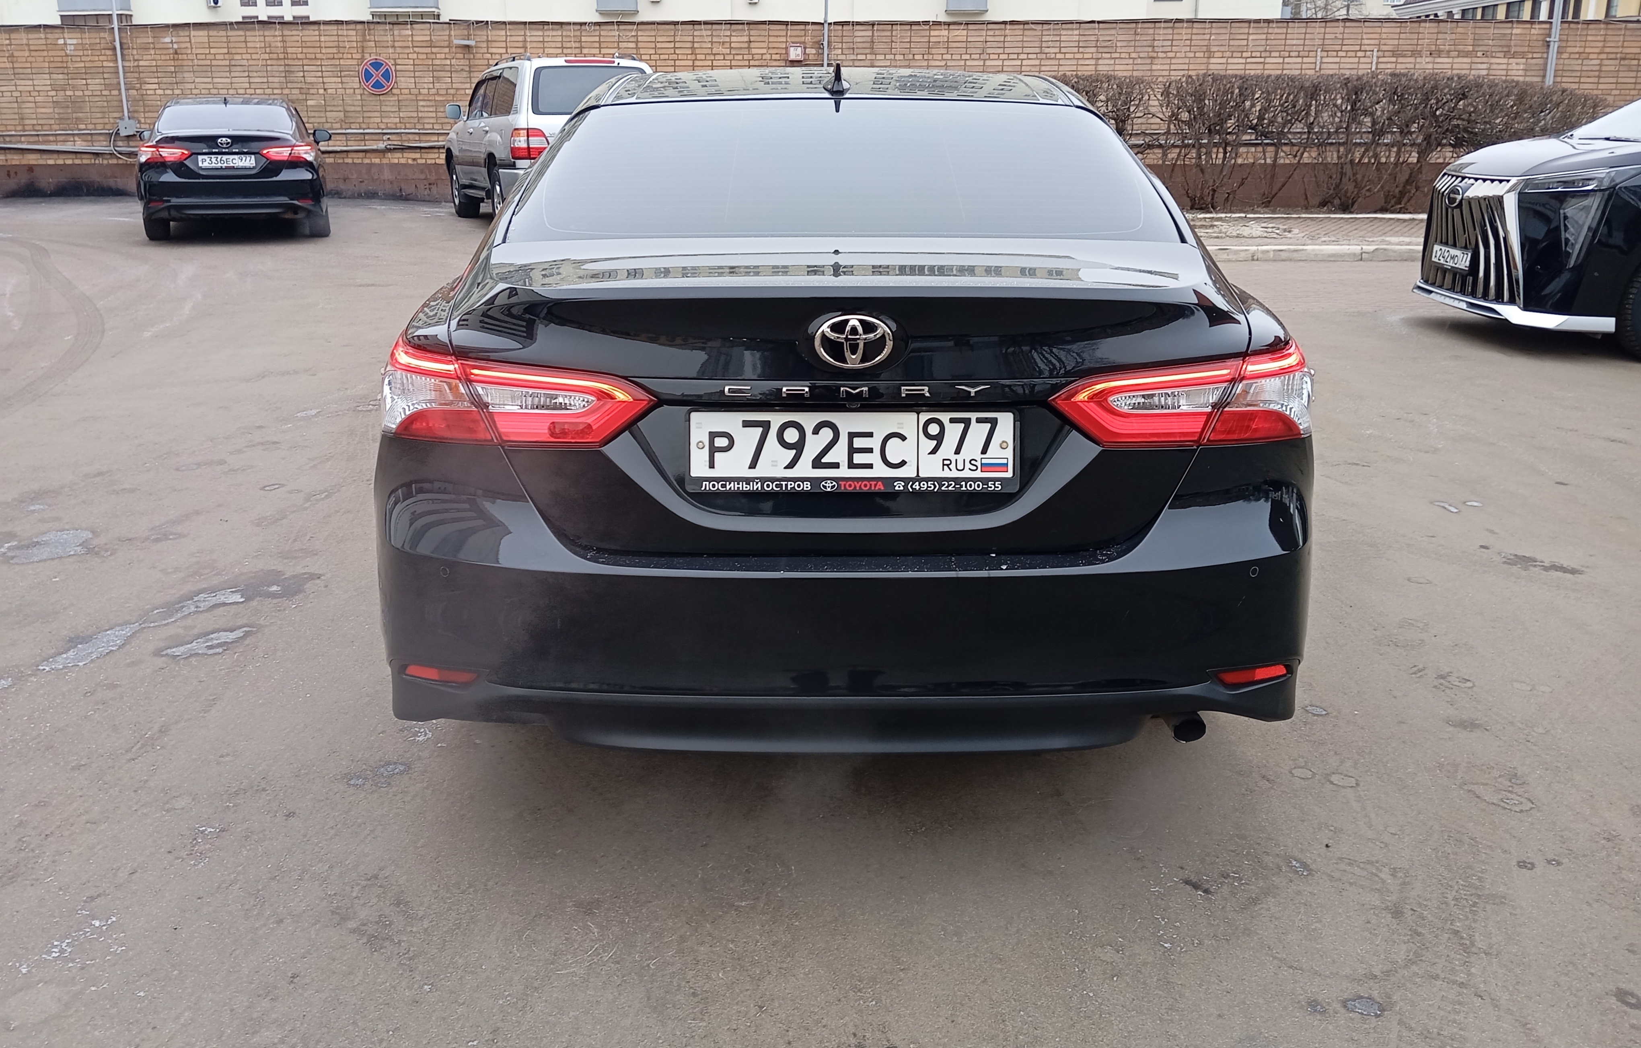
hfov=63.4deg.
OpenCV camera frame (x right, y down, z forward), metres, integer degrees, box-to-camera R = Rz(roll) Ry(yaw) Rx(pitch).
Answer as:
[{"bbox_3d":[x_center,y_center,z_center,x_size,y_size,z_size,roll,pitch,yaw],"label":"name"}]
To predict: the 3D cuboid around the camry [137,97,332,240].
[{"bbox_3d":[-6.740,-4.132,15.380,1.920,1.450,4.880,-6,18,-20],"label":"camry"}]

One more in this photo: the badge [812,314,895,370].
[{"bbox_3d":[0.052,-0.283,2.059,0.127,0.087,0.018,0,17,-1],"label":"badge"}]

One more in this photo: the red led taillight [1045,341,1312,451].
[{"bbox_3d":[0.633,-0.214,2.258,0.540,0.175,0.360,0,17,-1],"label":"red led taillight"}]

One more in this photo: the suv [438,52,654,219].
[{"bbox_3d":[-3.281,-4.558,16.049,1.970,1.860,4.870,-8,19,-23],"label":"suv"}]

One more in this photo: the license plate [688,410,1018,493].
[{"bbox_3d":[0.052,-0.116,2.122,0.530,0.136,0.020,0,13,-1],"label":"license plate"}]

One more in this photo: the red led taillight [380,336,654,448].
[{"bbox_3d":[-0.534,-0.214,2.258,0.540,0.175,0.360,0,17,-1],"label":"red led taillight"}]

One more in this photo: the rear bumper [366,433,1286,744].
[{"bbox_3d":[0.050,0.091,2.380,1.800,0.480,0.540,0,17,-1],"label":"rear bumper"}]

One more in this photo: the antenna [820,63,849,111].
[{"bbox_3d":[0.039,-1.089,3.274,0.070,0.075,0.165,0,17,-1],"label":"antenna"}]

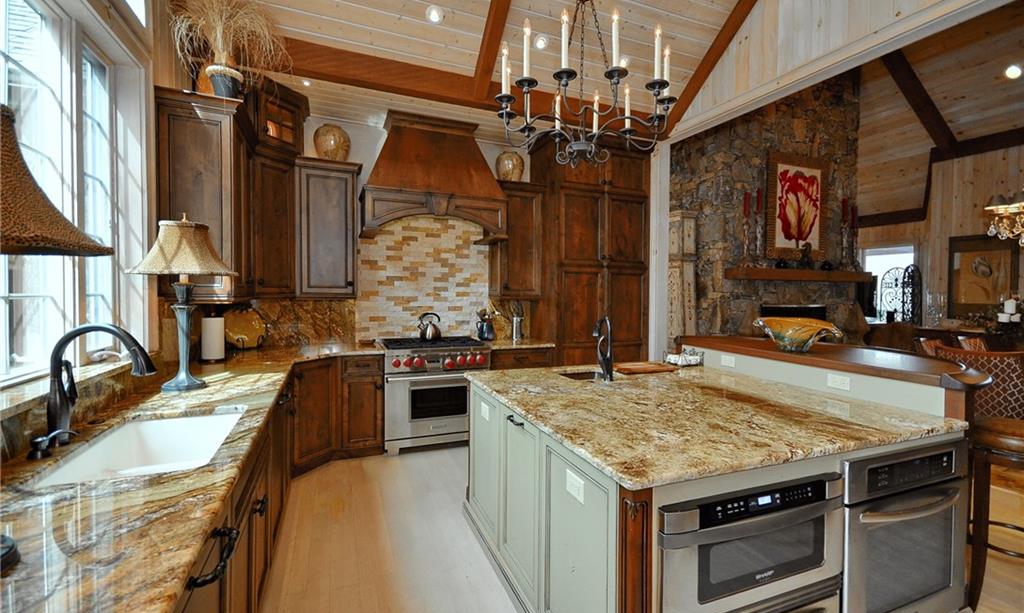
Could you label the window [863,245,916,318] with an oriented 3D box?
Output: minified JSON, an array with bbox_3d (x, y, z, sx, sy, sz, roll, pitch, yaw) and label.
[{"bbox_3d":[5.232,-0.286,5.913,0.100,1.060,0.660,0,2,-23],"label":"window"}]

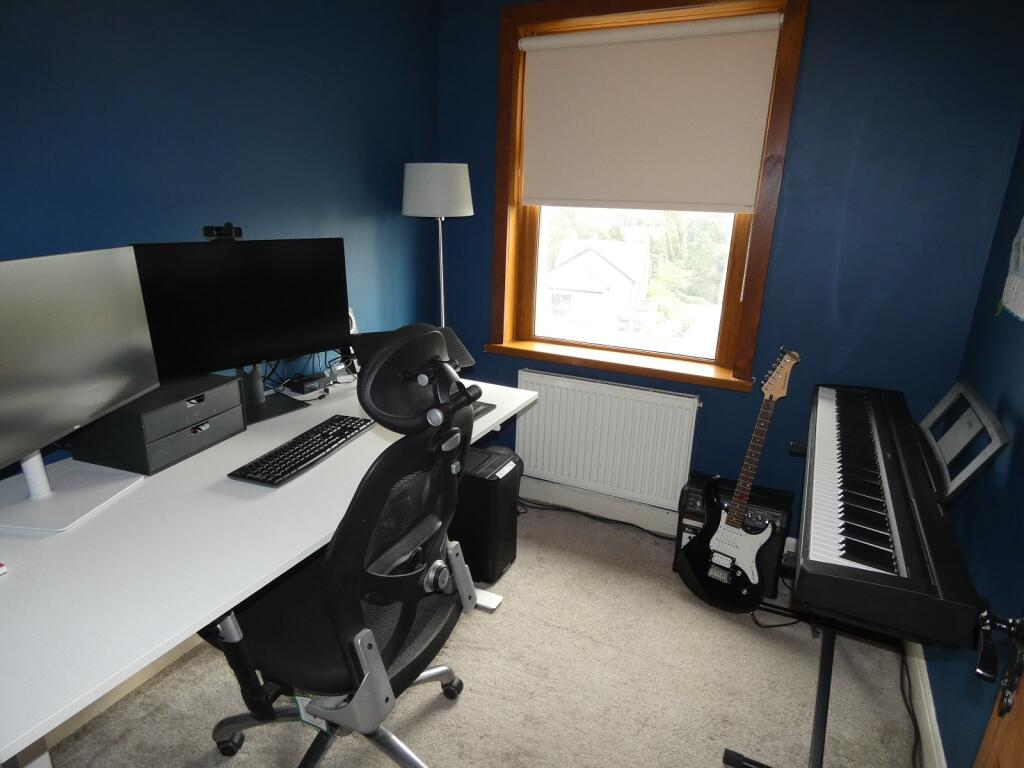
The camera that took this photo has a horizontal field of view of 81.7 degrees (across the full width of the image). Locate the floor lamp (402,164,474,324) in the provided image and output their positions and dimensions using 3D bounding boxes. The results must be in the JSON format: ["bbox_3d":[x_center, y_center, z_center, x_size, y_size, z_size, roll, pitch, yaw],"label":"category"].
[{"bbox_3d":[-0.316,-0.122,2.593,0.290,1.580,0.290,10,20,25],"label":"floor lamp"}]

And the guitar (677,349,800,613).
[{"bbox_3d":[0.850,0.353,2.152,0.325,0.985,0.070,14,8,8],"label":"guitar"}]

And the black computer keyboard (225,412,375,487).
[{"bbox_3d":[-0.543,0.172,1.588,0.140,0.026,0.430,7,19,18],"label":"black computer keyboard"}]

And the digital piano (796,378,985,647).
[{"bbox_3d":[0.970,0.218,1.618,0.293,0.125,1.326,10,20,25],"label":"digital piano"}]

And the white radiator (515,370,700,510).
[{"bbox_3d":[0.402,0.240,2.678,0.803,0.520,0.085,10,20,25],"label":"white radiator"}]

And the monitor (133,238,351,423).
[{"bbox_3d":[-0.801,-0.167,1.792,0.615,0.528,0.215,-16,25,-42],"label":"monitor"}]

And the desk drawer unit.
[{"bbox_3d":[-0.951,0.088,1.601,0.270,0.158,0.320,7,19,17],"label":"desk drawer unit"}]

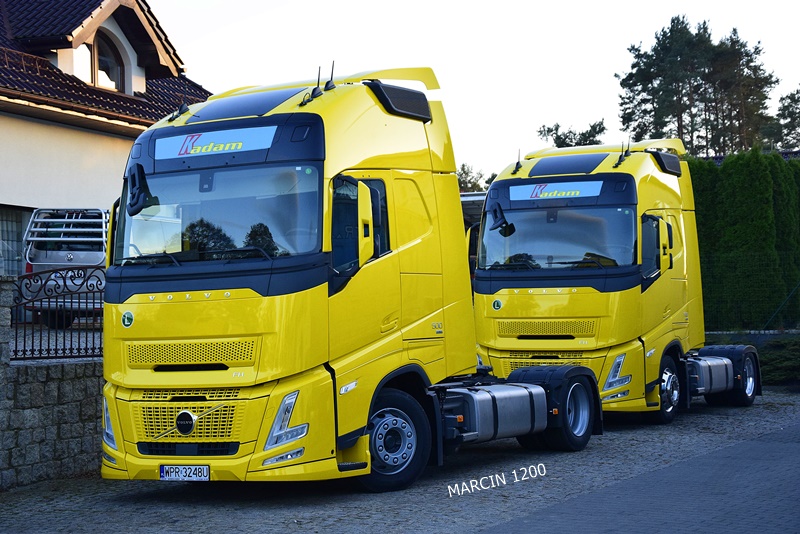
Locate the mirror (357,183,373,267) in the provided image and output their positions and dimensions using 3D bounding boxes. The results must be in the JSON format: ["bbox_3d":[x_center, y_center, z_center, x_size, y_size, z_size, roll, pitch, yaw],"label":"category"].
[{"bbox_3d":[-0.243,-0.357,11.732,0.200,0.750,0.200,-4,-3,30],"label":"mirror"}]

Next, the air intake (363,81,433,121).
[{"bbox_3d":[-0.045,-1.552,13.173,0.350,0.330,0.850,-4,-3,30],"label":"air intake"}]

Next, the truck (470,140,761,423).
[{"bbox_3d":[3.310,0.203,20.813,2.700,3.980,6.200,-2,-3,29],"label":"truck"}]

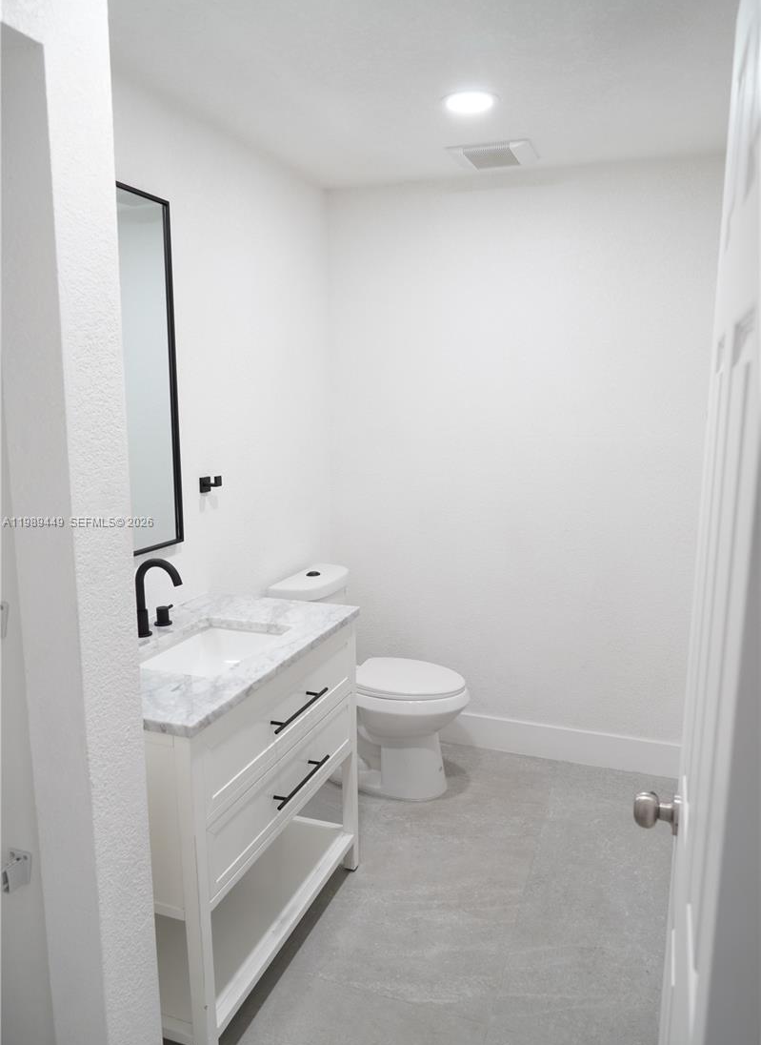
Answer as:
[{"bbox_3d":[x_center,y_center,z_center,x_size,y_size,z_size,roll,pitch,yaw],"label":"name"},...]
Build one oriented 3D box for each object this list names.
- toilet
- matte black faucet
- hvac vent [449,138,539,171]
[{"bbox_3d":[0.001,0.651,3.110,0.752,0.820,0.420,3,11,20],"label":"toilet"},{"bbox_3d":[-0.620,0.210,2.113,0.169,0.225,0.260,3,11,20],"label":"matte black faucet"},{"bbox_3d":[0.409,-1.314,2.746,0.292,0.026,0.245,3,11,20],"label":"hvac vent"}]

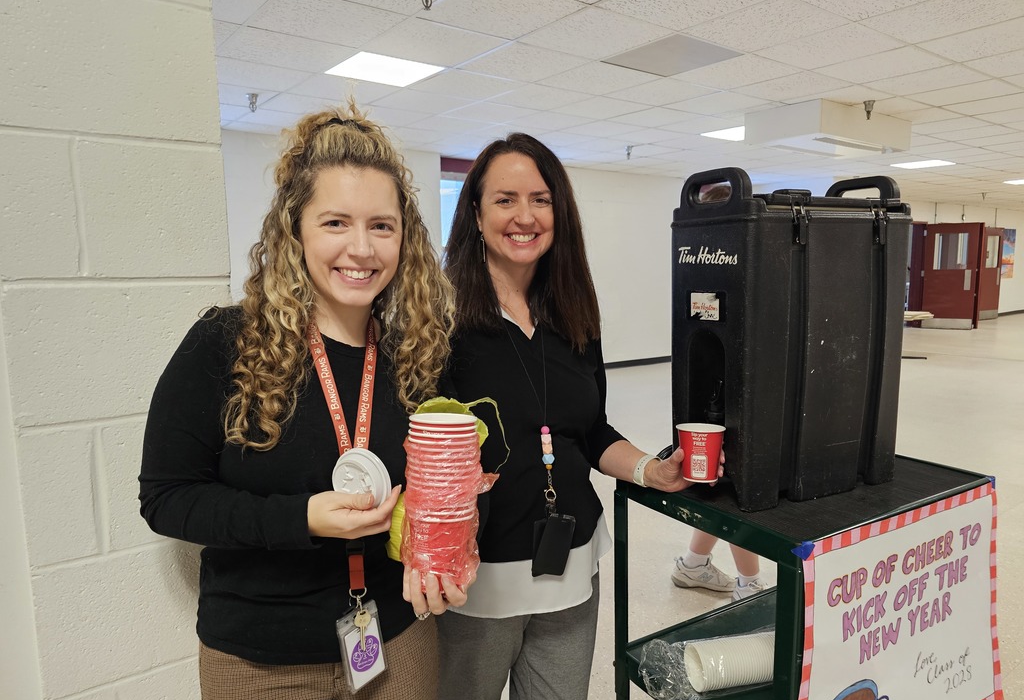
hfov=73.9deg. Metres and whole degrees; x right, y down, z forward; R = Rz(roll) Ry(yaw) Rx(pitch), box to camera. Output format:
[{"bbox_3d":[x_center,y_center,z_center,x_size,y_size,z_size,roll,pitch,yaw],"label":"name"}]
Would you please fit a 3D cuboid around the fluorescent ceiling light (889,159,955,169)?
[{"bbox_3d":[5.125,-2.328,8.505,0.610,0.060,0.610,-6,9,-36],"label":"fluorescent ceiling light"}]

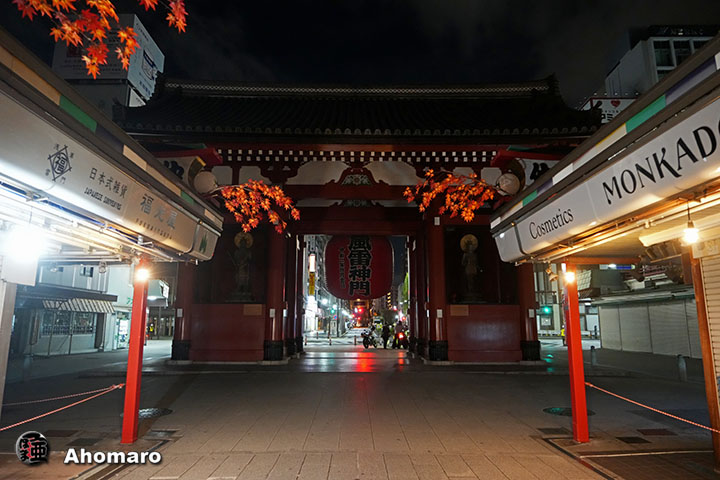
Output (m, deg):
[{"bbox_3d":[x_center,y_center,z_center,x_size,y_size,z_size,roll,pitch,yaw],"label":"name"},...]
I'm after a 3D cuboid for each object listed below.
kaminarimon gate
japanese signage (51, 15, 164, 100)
[{"bbox_3d":[-0.100,-1.350,21.500,17.300,12.600,10.200,0,-10,0],"label":"kaminarimon gate"},{"bbox_3d":[-14.480,-10.150,28.100,4.100,3.950,4.100,0,-10,0],"label":"japanese signage"}]

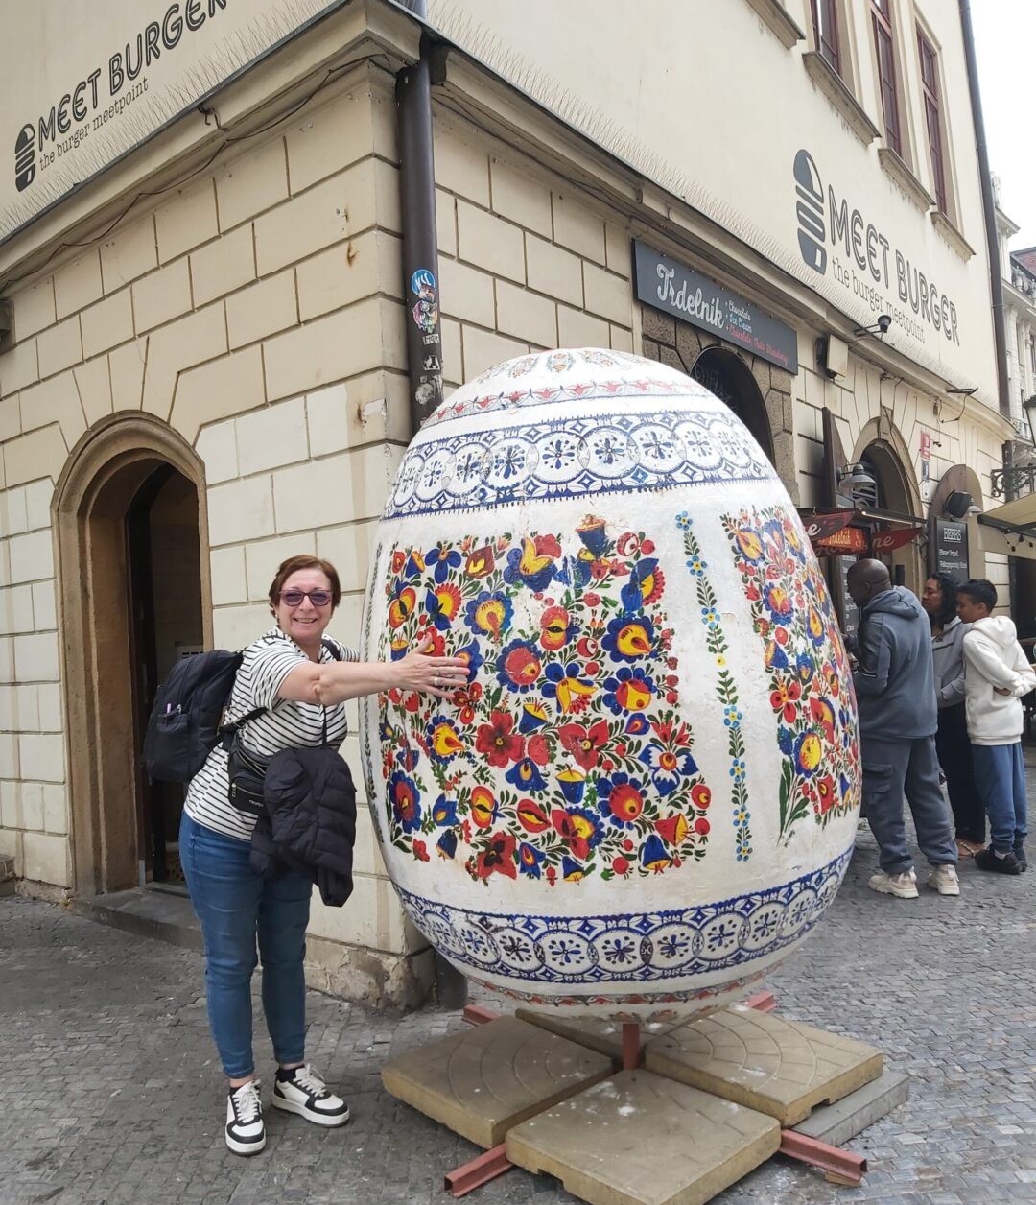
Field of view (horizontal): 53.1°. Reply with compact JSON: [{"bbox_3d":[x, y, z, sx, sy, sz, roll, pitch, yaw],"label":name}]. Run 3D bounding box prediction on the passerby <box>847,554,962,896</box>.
[{"bbox_3d":[1.910,0.630,5.180,0.520,1.690,0.570,-6,-3,43],"label":"passerby"}]

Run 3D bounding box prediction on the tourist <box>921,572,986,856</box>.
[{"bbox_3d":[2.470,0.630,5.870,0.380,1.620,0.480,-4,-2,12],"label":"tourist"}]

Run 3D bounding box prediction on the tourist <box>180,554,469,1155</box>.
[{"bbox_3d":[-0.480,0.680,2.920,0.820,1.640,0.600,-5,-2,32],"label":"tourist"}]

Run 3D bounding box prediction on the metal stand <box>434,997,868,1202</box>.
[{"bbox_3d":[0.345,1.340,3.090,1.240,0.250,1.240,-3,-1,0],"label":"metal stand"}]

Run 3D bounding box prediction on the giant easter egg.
[{"bbox_3d":[0.243,0.223,3.100,1.450,1.950,1.450,-7,0,0],"label":"giant easter egg"}]

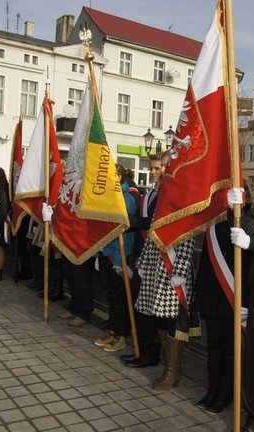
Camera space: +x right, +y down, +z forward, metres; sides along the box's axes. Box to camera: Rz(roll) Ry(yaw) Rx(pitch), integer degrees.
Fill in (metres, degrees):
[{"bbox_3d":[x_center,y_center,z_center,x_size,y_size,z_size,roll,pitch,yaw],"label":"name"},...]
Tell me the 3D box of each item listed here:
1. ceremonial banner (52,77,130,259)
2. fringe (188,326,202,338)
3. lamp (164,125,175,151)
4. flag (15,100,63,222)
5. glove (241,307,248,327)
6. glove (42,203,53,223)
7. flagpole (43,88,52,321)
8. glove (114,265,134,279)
[{"bbox_3d":[-0.316,-0.384,3.800,0.620,1.500,0.380,3,1,0],"label":"ceremonial banner"},{"bbox_3d":[0.532,0.904,3.500,0.105,0.085,0.030,4,4,17],"label":"fringe"},{"bbox_3d":[1.558,-2.838,16.300,0.420,0.950,0.420,4,4,17],"label":"lamp"},{"bbox_3d":[-0.912,-0.579,4.700,0.480,1.310,0.300,3,1,6],"label":"flag"},{"bbox_3d":[0.774,0.673,3.020,0.080,0.140,0.090,4,2,45],"label":"glove"},{"bbox_3d":[-0.829,-0.037,4.720,0.110,0.190,0.105,-1,5,-41],"label":"glove"},{"bbox_3d":[-0.832,-0.120,4.720,0.050,2.480,0.050,-2,5,-41],"label":"flagpole"},{"bbox_3d":[-0.023,0.511,4.150,0.160,0.140,0.120,-1,5,-41],"label":"glove"}]

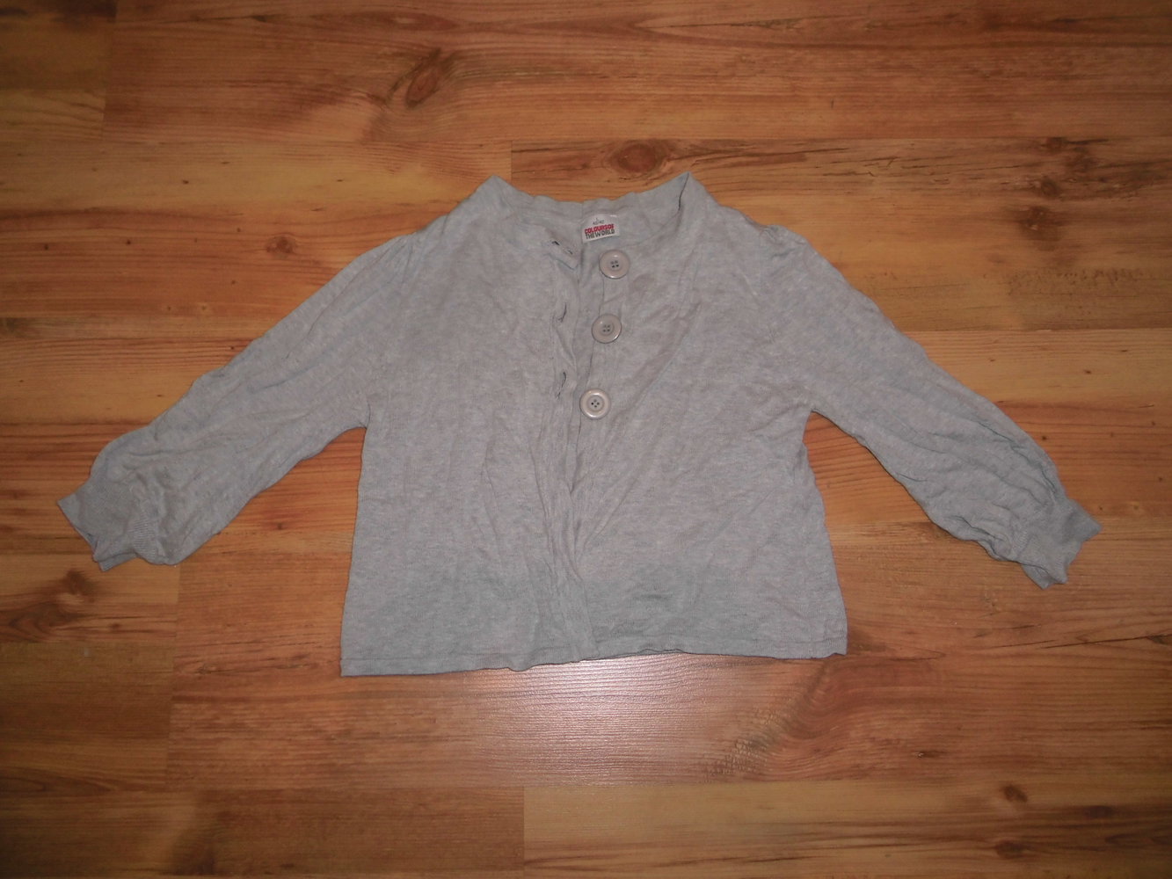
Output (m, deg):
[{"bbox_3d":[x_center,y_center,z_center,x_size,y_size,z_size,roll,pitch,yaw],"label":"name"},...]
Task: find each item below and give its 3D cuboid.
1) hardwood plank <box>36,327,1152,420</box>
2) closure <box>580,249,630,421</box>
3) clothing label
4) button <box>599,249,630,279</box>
[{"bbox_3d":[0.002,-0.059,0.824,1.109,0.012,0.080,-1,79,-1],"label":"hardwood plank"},{"bbox_3d":[0.018,-0.098,0.814,0.035,0.008,0.166,8,79,1],"label":"closure"},{"bbox_3d":[0.014,-0.203,0.840,0.036,0.003,0.025,-11,79,-3],"label":"clothing label"},{"bbox_3d":[0.027,-0.165,0.826,0.029,0.004,0.029,-1,79,-1],"label":"button"}]

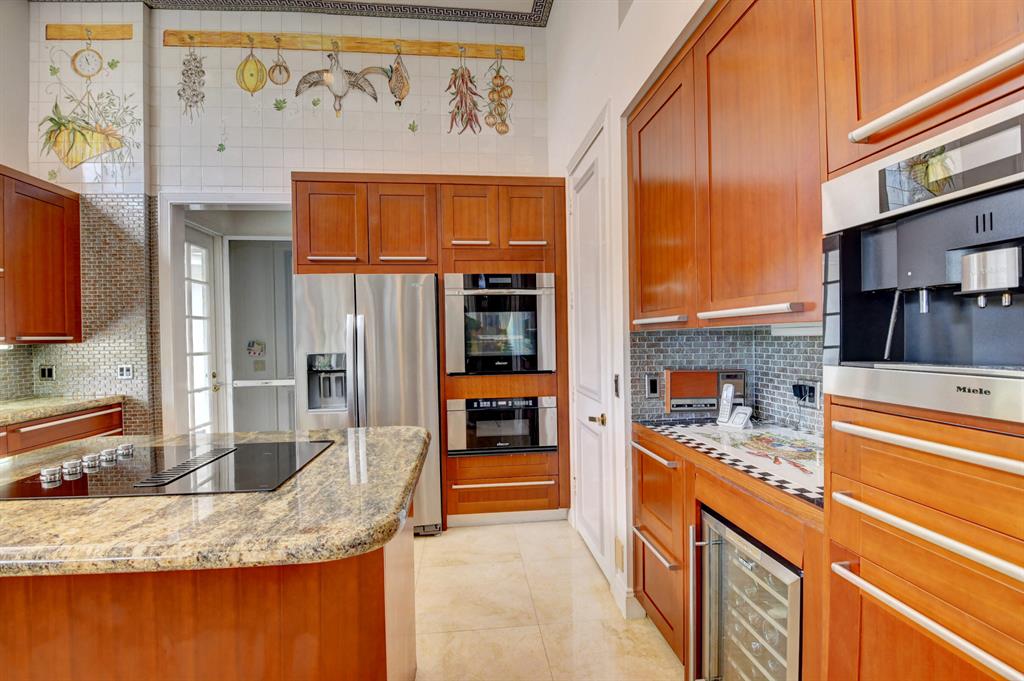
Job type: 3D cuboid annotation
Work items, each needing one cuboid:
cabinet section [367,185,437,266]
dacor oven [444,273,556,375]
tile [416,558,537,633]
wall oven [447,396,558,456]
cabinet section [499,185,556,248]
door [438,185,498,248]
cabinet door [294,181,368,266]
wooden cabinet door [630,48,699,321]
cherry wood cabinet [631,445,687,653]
[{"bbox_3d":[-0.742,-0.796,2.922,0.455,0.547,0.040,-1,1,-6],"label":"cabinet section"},{"bbox_3d":[-0.104,-0.116,3.271,0.771,0.702,0.580,-1,1,-6],"label":"dacor oven"},{"bbox_3d":[-0.209,1.344,2.256,0.607,0.012,0.580,-1,1,-6],"label":"tile"},{"bbox_3d":[-0.089,0.606,3.271,0.770,0.400,0.560,-1,1,-6],"label":"wall oven"},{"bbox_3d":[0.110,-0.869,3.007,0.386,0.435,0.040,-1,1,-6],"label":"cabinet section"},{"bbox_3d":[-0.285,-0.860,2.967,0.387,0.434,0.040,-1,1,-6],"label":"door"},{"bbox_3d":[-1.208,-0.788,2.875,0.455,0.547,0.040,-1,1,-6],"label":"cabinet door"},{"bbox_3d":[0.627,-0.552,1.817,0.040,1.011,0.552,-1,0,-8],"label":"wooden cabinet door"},{"bbox_3d":[0.876,0.846,1.863,0.560,0.766,0.452,-1,1,-8],"label":"cherry wood cabinet"}]

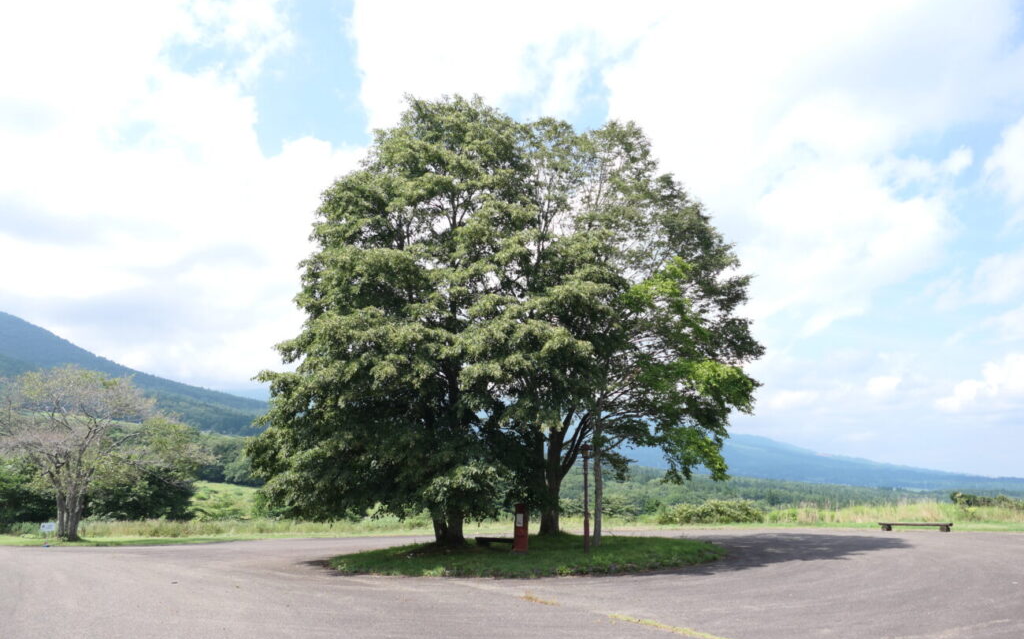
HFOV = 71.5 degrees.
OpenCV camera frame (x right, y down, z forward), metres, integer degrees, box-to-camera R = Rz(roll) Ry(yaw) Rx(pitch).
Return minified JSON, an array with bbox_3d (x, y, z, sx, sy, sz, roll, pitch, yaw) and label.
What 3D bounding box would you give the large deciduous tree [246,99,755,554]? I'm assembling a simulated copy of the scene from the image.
[{"bbox_3d":[0.132,-0.149,17.994,12.472,11.238,10.500,1,-13,0],"label":"large deciduous tree"}]

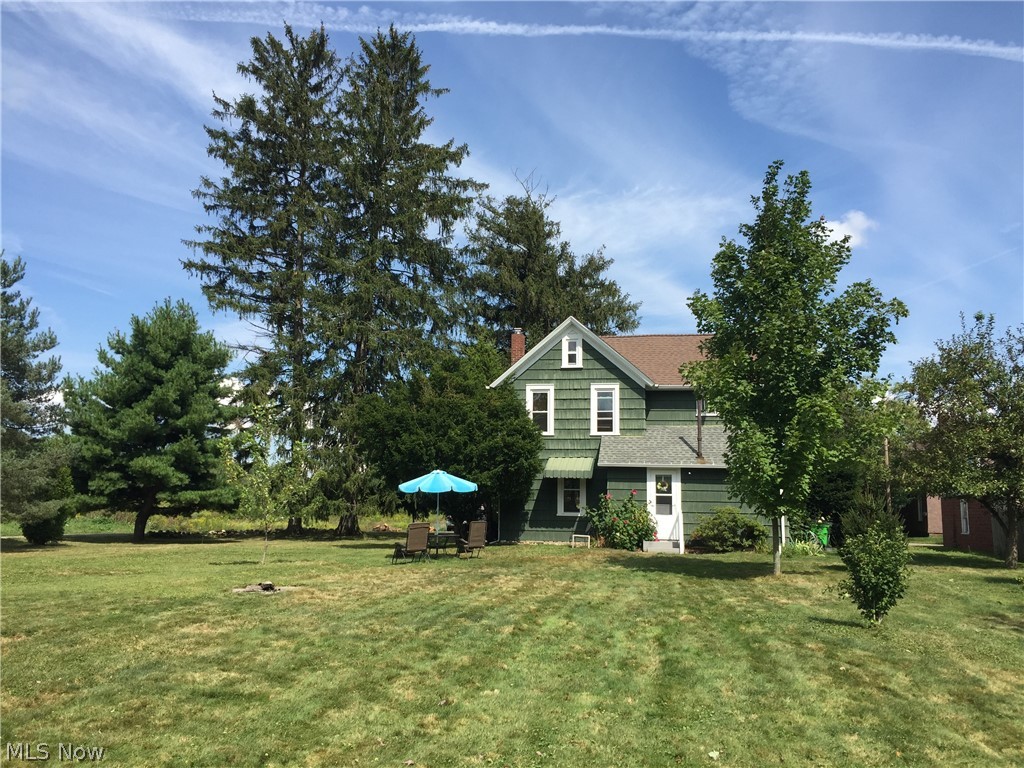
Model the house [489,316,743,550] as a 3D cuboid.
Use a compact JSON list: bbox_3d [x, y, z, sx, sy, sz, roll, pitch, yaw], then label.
[{"bbox_3d":[4.480,1.829,31.393,10.050,7.850,9.500,0,-7,10],"label":"house"}]

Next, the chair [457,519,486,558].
[{"bbox_3d":[-1.093,4.249,23.450,0.660,0.996,0.780,5,-8,-30],"label":"chair"}]

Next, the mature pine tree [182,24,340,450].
[{"bbox_3d":[-9.992,-4.840,36.166,7.963,22.028,7.645,1,-8,0],"label":"mature pine tree"}]

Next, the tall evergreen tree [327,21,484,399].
[{"bbox_3d":[-5.136,-4.580,34.638,7.400,21.111,7.200,1,-7,0],"label":"tall evergreen tree"}]

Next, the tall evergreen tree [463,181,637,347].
[{"bbox_3d":[2.092,-1.707,44.614,9.600,18.267,9.216,1,-8,0],"label":"tall evergreen tree"}]

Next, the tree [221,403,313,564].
[{"bbox_3d":[-5.736,2.291,20.049,2.149,3.737,2.063,1,-8,0],"label":"tree"}]

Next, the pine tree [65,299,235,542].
[{"bbox_3d":[-12.530,1.152,29.671,5.873,8.395,5.638,1,-8,0],"label":"pine tree"}]

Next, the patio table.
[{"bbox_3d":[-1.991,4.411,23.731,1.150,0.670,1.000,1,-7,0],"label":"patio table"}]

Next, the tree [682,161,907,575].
[{"bbox_3d":[6.266,-0.522,19.044,4.969,9.279,4.770,1,-8,0],"label":"tree"}]

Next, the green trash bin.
[{"bbox_3d":[10.407,5.050,28.900,0.610,0.980,0.680,-3,-8,25],"label":"green trash bin"}]

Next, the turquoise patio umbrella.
[{"bbox_3d":[-2.042,3.577,23.836,2.250,2.390,2.250,1,-7,0],"label":"turquoise patio umbrella"}]

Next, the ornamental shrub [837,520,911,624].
[{"bbox_3d":[4.688,2.433,11.126,0.960,1.310,0.922,1,-8,0],"label":"ornamental shrub"}]

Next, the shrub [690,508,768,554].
[{"bbox_3d":[6.432,4.308,25.371,2.300,1.299,1.800,0,-7,10],"label":"shrub"}]

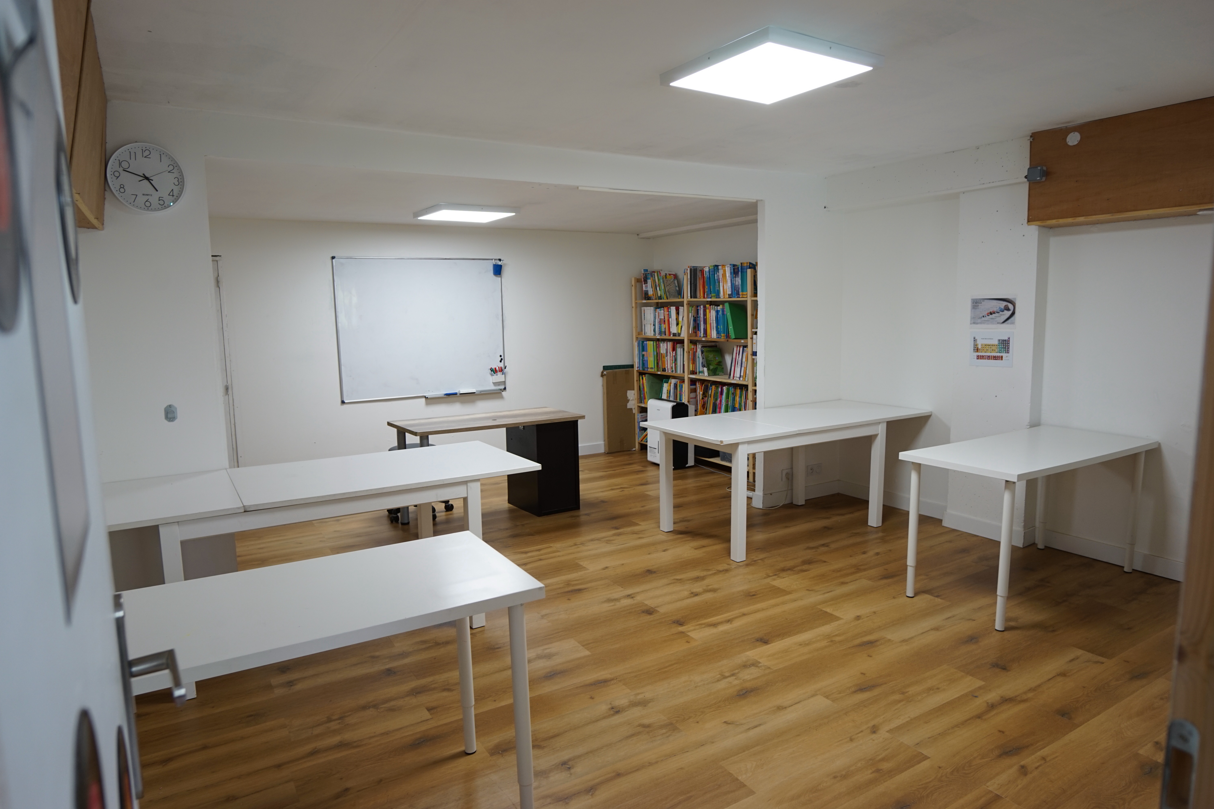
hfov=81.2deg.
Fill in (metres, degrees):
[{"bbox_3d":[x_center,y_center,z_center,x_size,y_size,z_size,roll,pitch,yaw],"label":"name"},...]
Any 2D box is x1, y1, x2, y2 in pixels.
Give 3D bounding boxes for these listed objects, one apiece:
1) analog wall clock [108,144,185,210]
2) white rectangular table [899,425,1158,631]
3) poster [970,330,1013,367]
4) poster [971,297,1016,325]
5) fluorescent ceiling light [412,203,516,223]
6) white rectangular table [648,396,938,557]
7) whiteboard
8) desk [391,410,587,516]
[{"bbox_3d":[-1.960,-0.969,3.016,0.287,0.287,0.044,-6,9,-32],"label":"analog wall clock"},{"bbox_3d":[2.263,0.583,3.800,1.411,0.730,0.596,-6,9,-32],"label":"white rectangular table"},{"bbox_3d":[2.378,-0.341,4.382,0.008,0.215,0.275,-6,9,-32],"label":"poster"},{"bbox_3d":[2.373,-0.571,4.352,0.008,0.197,0.283,-6,9,-32],"label":"poster"},{"bbox_3d":[-1.067,-1.442,5.365,0.620,0.048,0.620,-6,9,-32],"label":"fluorescent ceiling light"},{"bbox_3d":[1.254,0.453,4.843,1.906,0.745,0.807,-6,9,-31],"label":"white rectangular table"},{"bbox_3d":[-1.582,-0.669,6.217,1.488,1.196,0.030,-6,9,-32],"label":"whiteboard"},{"bbox_3d":[-0.857,0.451,5.262,1.288,0.707,0.644,-6,9,-33],"label":"desk"}]

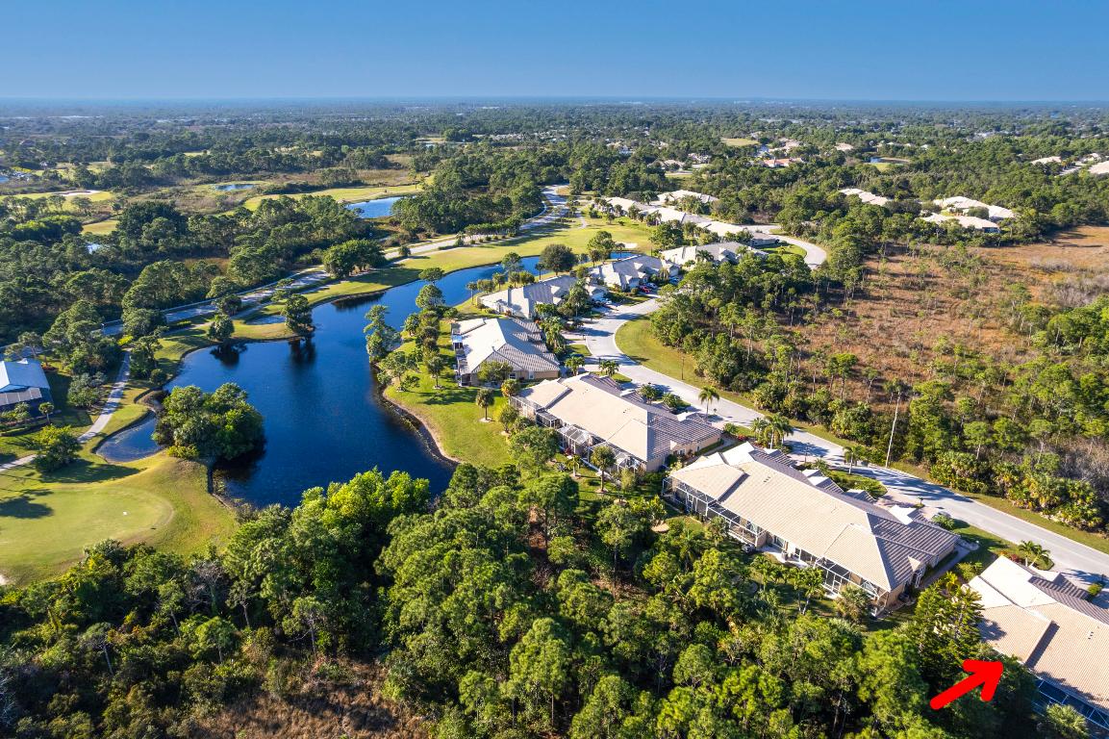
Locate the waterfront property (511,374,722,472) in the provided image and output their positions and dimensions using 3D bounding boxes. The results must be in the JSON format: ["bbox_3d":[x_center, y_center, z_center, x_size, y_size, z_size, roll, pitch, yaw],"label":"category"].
[{"bbox_3d":[11.102,8.096,131.905,22.300,6.400,36.400,-16,27,-35],"label":"waterfront property"}]

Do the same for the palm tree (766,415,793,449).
[{"bbox_3d":[39.030,11.020,118.160,4.670,7.150,4.670,0,22,0],"label":"palm tree"}]

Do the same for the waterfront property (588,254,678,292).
[{"bbox_3d":[27.807,-35.305,239.689,21.000,6.400,33.000,19,28,38],"label":"waterfront property"}]

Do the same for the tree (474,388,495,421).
[{"bbox_3d":[-13.681,6.954,133.577,3.830,7.100,3.830,0,22,0],"label":"tree"}]

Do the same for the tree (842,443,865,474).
[{"bbox_3d":[49.040,14.830,111.270,3.770,5.310,3.770,0,22,0],"label":"tree"}]

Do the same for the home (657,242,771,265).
[{"bbox_3d":[61.030,-44.410,256.720,36.000,6.100,21.500,-11,25,-26],"label":"home"}]

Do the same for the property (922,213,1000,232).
[{"bbox_3d":[188.210,-68.470,317.270,30.500,6.000,21.000,2,22,4],"label":"property"}]

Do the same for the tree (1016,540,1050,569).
[{"bbox_3d":[62.750,24.310,89.000,4.530,4.520,4.530,0,22,0],"label":"tree"}]

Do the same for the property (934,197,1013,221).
[{"bbox_3d":[231.306,-88.468,372.979,21.000,6.700,42.000,0,22,-1],"label":"property"}]

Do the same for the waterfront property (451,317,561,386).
[{"bbox_3d":[-12.560,-6.540,162.570,21.500,6.100,36.000,-4,22,-9],"label":"waterfront property"}]

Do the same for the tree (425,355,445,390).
[{"bbox_3d":[-26.015,0.666,148.220,4.040,7.730,4.040,0,22,0],"label":"tree"}]

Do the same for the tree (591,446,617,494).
[{"bbox_3d":[8.026,16.116,109.040,3.930,8.610,3.930,0,22,0],"label":"tree"}]

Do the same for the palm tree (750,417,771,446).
[{"bbox_3d":[37.997,11.470,124.532,3.570,5.840,3.570,0,22,0],"label":"palm tree"}]

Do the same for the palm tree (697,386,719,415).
[{"bbox_3d":[29.460,6.340,129.850,4.400,7.000,4.400,0,22,0],"label":"palm tree"}]

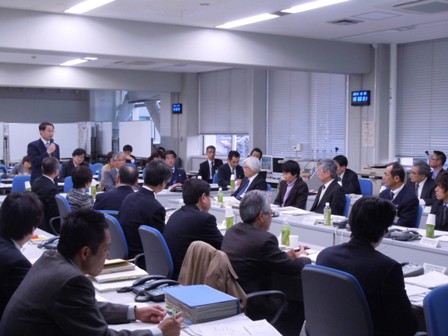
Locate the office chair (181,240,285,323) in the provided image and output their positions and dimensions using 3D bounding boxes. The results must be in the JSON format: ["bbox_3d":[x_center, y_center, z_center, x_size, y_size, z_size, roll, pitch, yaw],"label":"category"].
[{"bbox_3d":[0.148,0.849,3.807,0.620,0.950,0.600,-1,3,-32],"label":"office chair"}]

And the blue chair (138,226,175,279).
[{"bbox_3d":[-0.225,0.826,4.447,0.600,0.930,0.600,-1,3,-32],"label":"blue chair"}]

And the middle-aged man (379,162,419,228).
[{"bbox_3d":[1.574,0.590,6.553,0.750,1.220,0.520,-1,3,-21],"label":"middle-aged man"}]

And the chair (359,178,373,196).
[{"bbox_3d":[1.705,0.601,9.511,0.560,0.900,0.560,-1,3,-31],"label":"chair"}]

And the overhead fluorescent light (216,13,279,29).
[{"bbox_3d":[0.279,-1.761,8.442,0.230,0.070,1.180,-1,3,-32],"label":"overhead fluorescent light"}]

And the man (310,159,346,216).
[{"bbox_3d":[0.973,0.544,7.140,0.720,1.255,0.480,-1,3,-32],"label":"man"}]

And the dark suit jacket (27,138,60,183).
[{"bbox_3d":[-2.292,-0.006,8.900,0.480,0.730,0.350,-2,4,-43],"label":"dark suit jacket"}]

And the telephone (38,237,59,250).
[{"bbox_3d":[-1.171,0.510,4.881,0.220,0.090,0.190,-1,3,-32],"label":"telephone"}]

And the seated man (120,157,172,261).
[{"bbox_3d":[-0.463,0.589,5.299,0.720,1.322,0.480,-2,3,-38],"label":"seated man"}]

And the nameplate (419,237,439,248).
[{"bbox_3d":[1.517,0.548,5.110,0.060,0.050,0.168,-1,3,-31],"label":"nameplate"}]

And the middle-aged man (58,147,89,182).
[{"bbox_3d":[-2.468,0.303,11.613,0.500,1.280,0.700,-1,3,-32],"label":"middle-aged man"}]

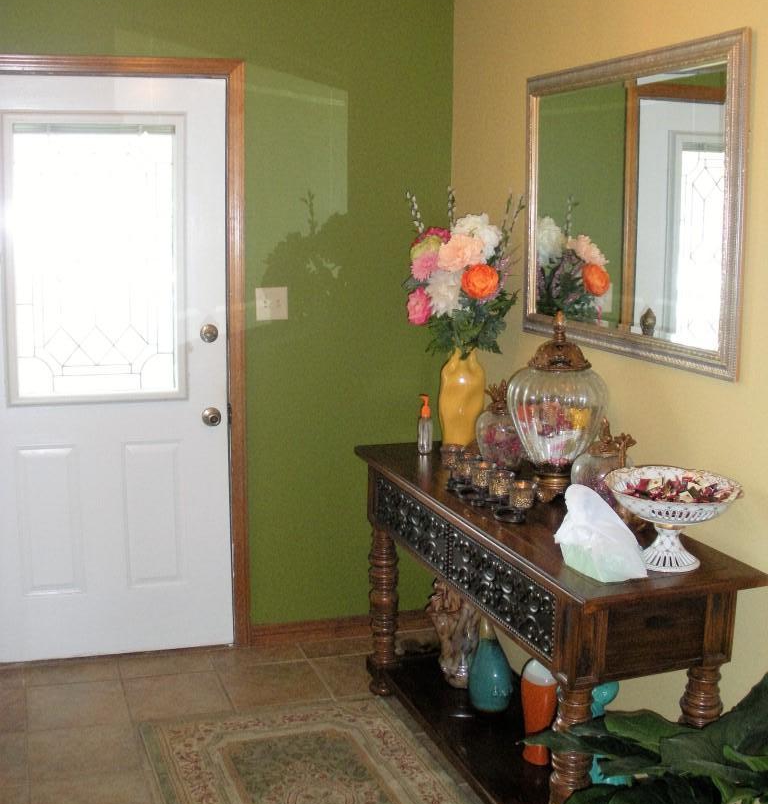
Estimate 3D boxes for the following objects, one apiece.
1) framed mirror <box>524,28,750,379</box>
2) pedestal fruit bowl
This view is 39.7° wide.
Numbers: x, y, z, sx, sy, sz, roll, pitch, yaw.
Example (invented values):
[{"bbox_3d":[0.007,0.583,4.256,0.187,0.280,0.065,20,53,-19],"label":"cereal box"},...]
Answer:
[{"bbox_3d":[0.602,-0.506,2.745,0.035,0.755,1.040,-3,10,-18],"label":"framed mirror"},{"bbox_3d":[0.623,0.266,2.316,0.300,0.182,0.300,1,9,0],"label":"pedestal fruit bowl"}]

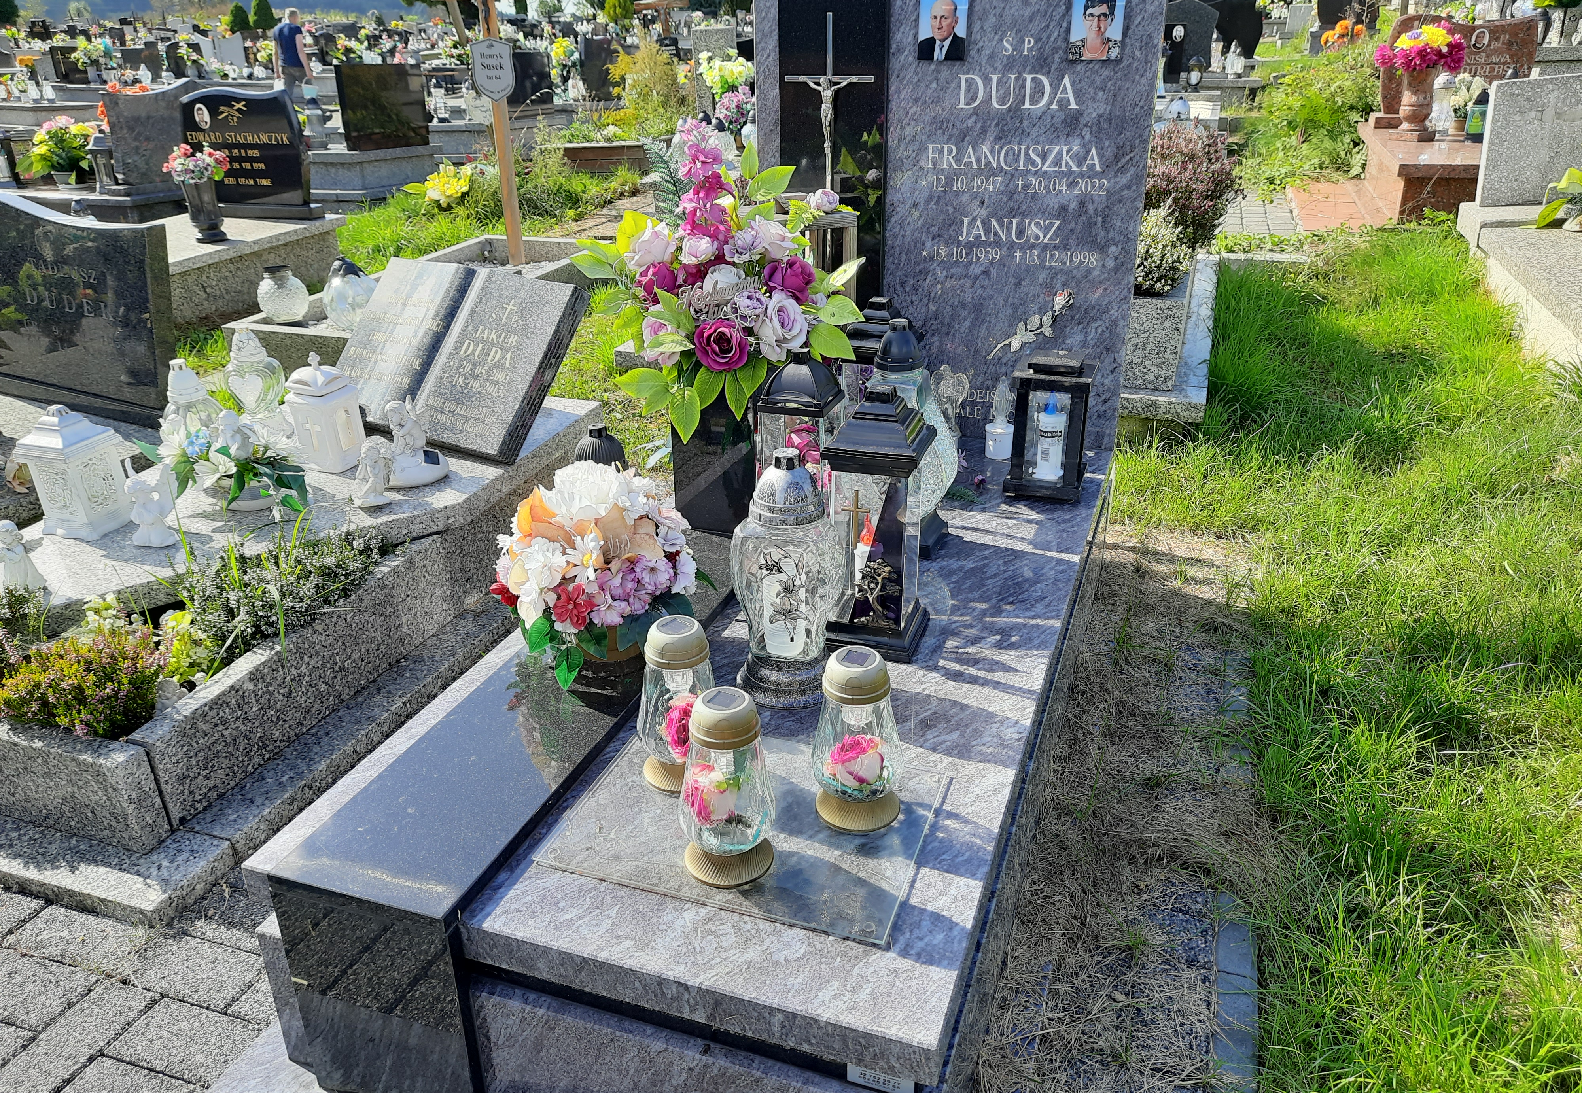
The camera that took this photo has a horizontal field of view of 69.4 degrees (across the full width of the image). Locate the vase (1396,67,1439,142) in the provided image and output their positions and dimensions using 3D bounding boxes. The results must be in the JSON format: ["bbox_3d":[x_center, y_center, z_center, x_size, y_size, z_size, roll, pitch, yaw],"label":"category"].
[{"bbox_3d":[3.483,-2.460,6.320,0.165,0.385,0.165,-12,27,-23],"label":"vase"}]

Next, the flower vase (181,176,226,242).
[{"bbox_3d":[-2.795,-1.610,5.440,0.155,0.290,0.155,4,25,10],"label":"flower vase"}]

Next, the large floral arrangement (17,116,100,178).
[{"bbox_3d":[-3.721,-2.027,5.800,0.420,0.320,0.360,-6,25,-11],"label":"large floral arrangement"}]

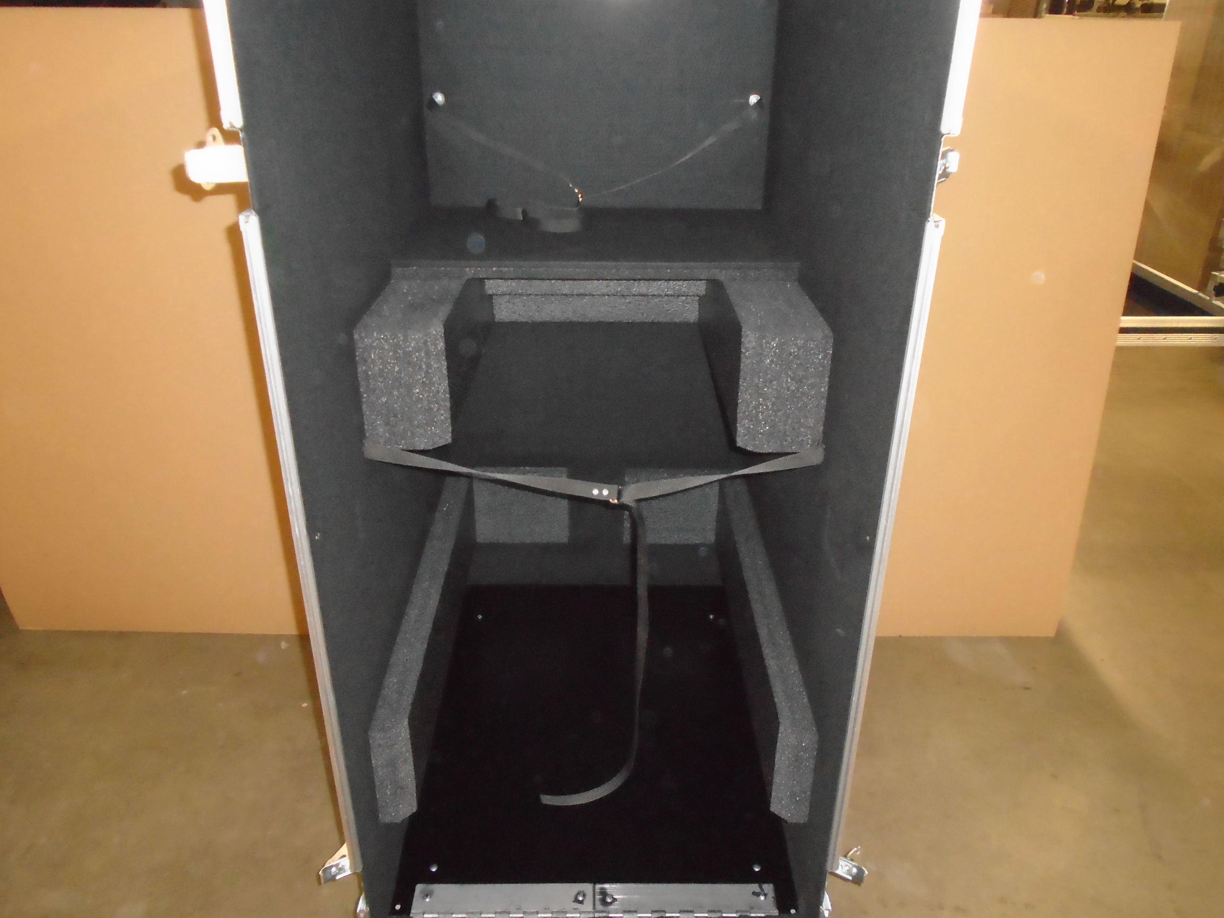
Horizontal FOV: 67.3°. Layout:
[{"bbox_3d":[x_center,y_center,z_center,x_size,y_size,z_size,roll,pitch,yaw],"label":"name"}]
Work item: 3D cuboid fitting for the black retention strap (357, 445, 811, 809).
[{"bbox_3d":[-0.030,0.328,1.657,0.720,0.820,0.110,0,26,-1],"label":"black retention strap"}]

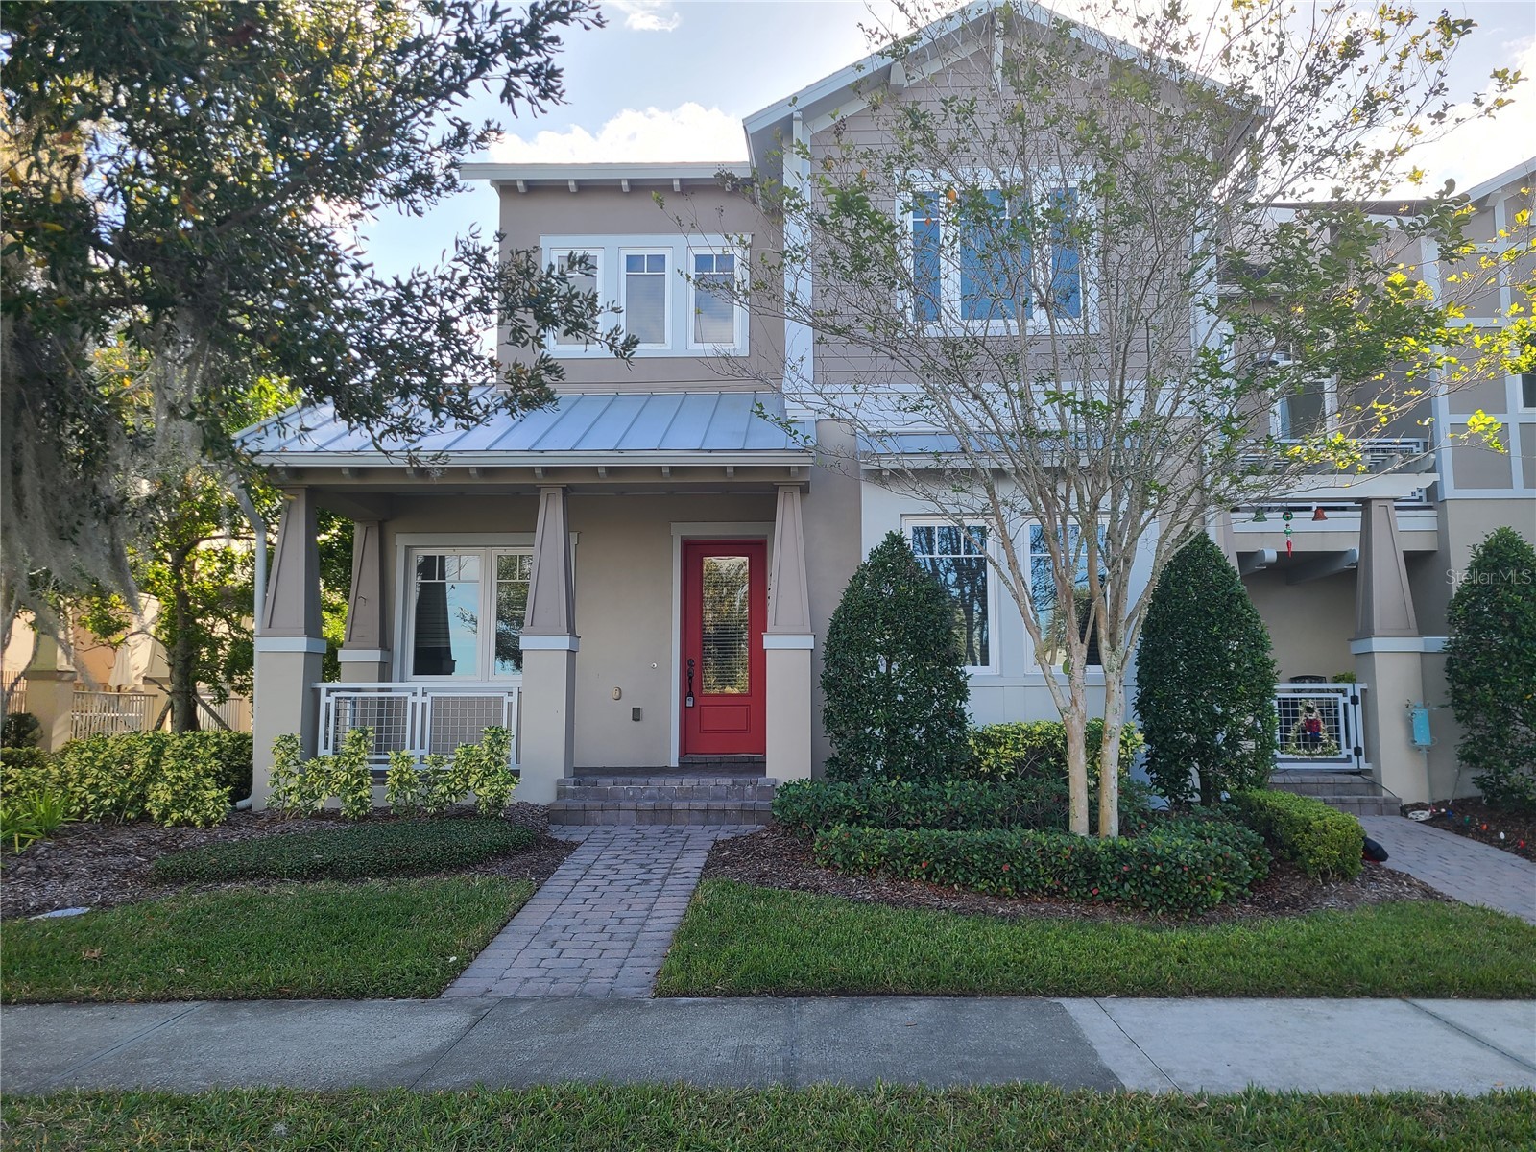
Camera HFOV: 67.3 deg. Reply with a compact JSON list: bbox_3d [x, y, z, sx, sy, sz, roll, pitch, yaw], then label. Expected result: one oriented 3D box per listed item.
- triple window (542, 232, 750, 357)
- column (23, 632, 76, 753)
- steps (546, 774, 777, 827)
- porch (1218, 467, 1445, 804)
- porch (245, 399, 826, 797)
[{"bbox_3d":[-1.419,-3.271,13.445,2.425,1.485,0.120,0,-7,1],"label":"triple window"},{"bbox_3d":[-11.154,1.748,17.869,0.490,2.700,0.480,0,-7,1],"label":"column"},{"bbox_3d":[-0.914,2.018,10.377,1.980,0.380,0.650,0,-7,1],"label":"steps"},{"bbox_3d":[5.223,0.639,11.738,2.150,3.130,2.350,0,-7,1],"label":"porch"},{"bbox_3d":[-2.180,-0.038,11.706,5.310,4.610,2.750,0,-7,1],"label":"porch"}]

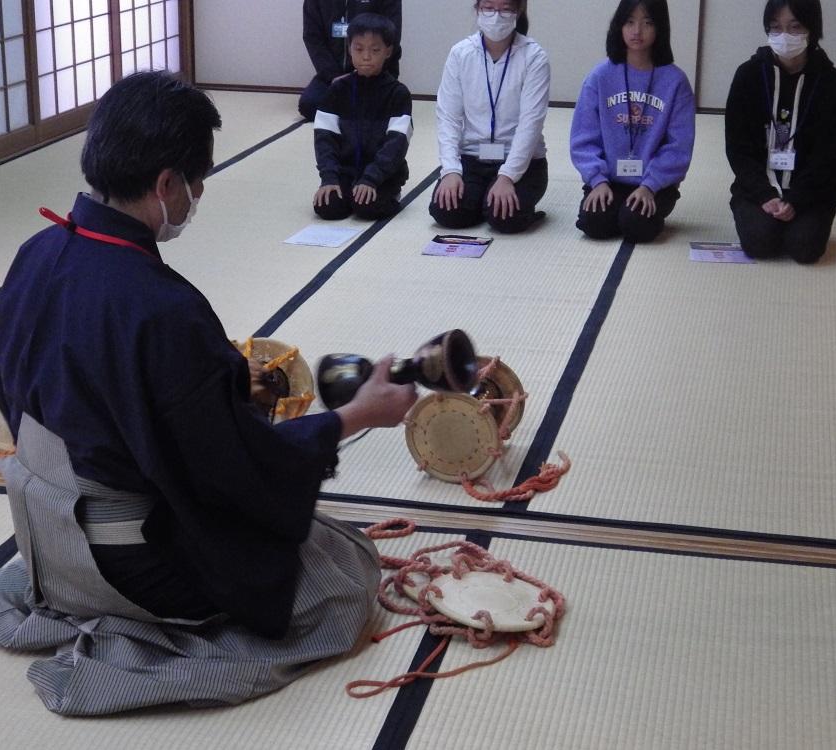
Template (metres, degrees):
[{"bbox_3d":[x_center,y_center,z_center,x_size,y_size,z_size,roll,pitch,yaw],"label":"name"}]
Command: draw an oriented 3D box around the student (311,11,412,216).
[{"bbox_3d":[-0.219,-0.980,6.395,0.400,0.715,0.520,6,18,15],"label":"student"}]

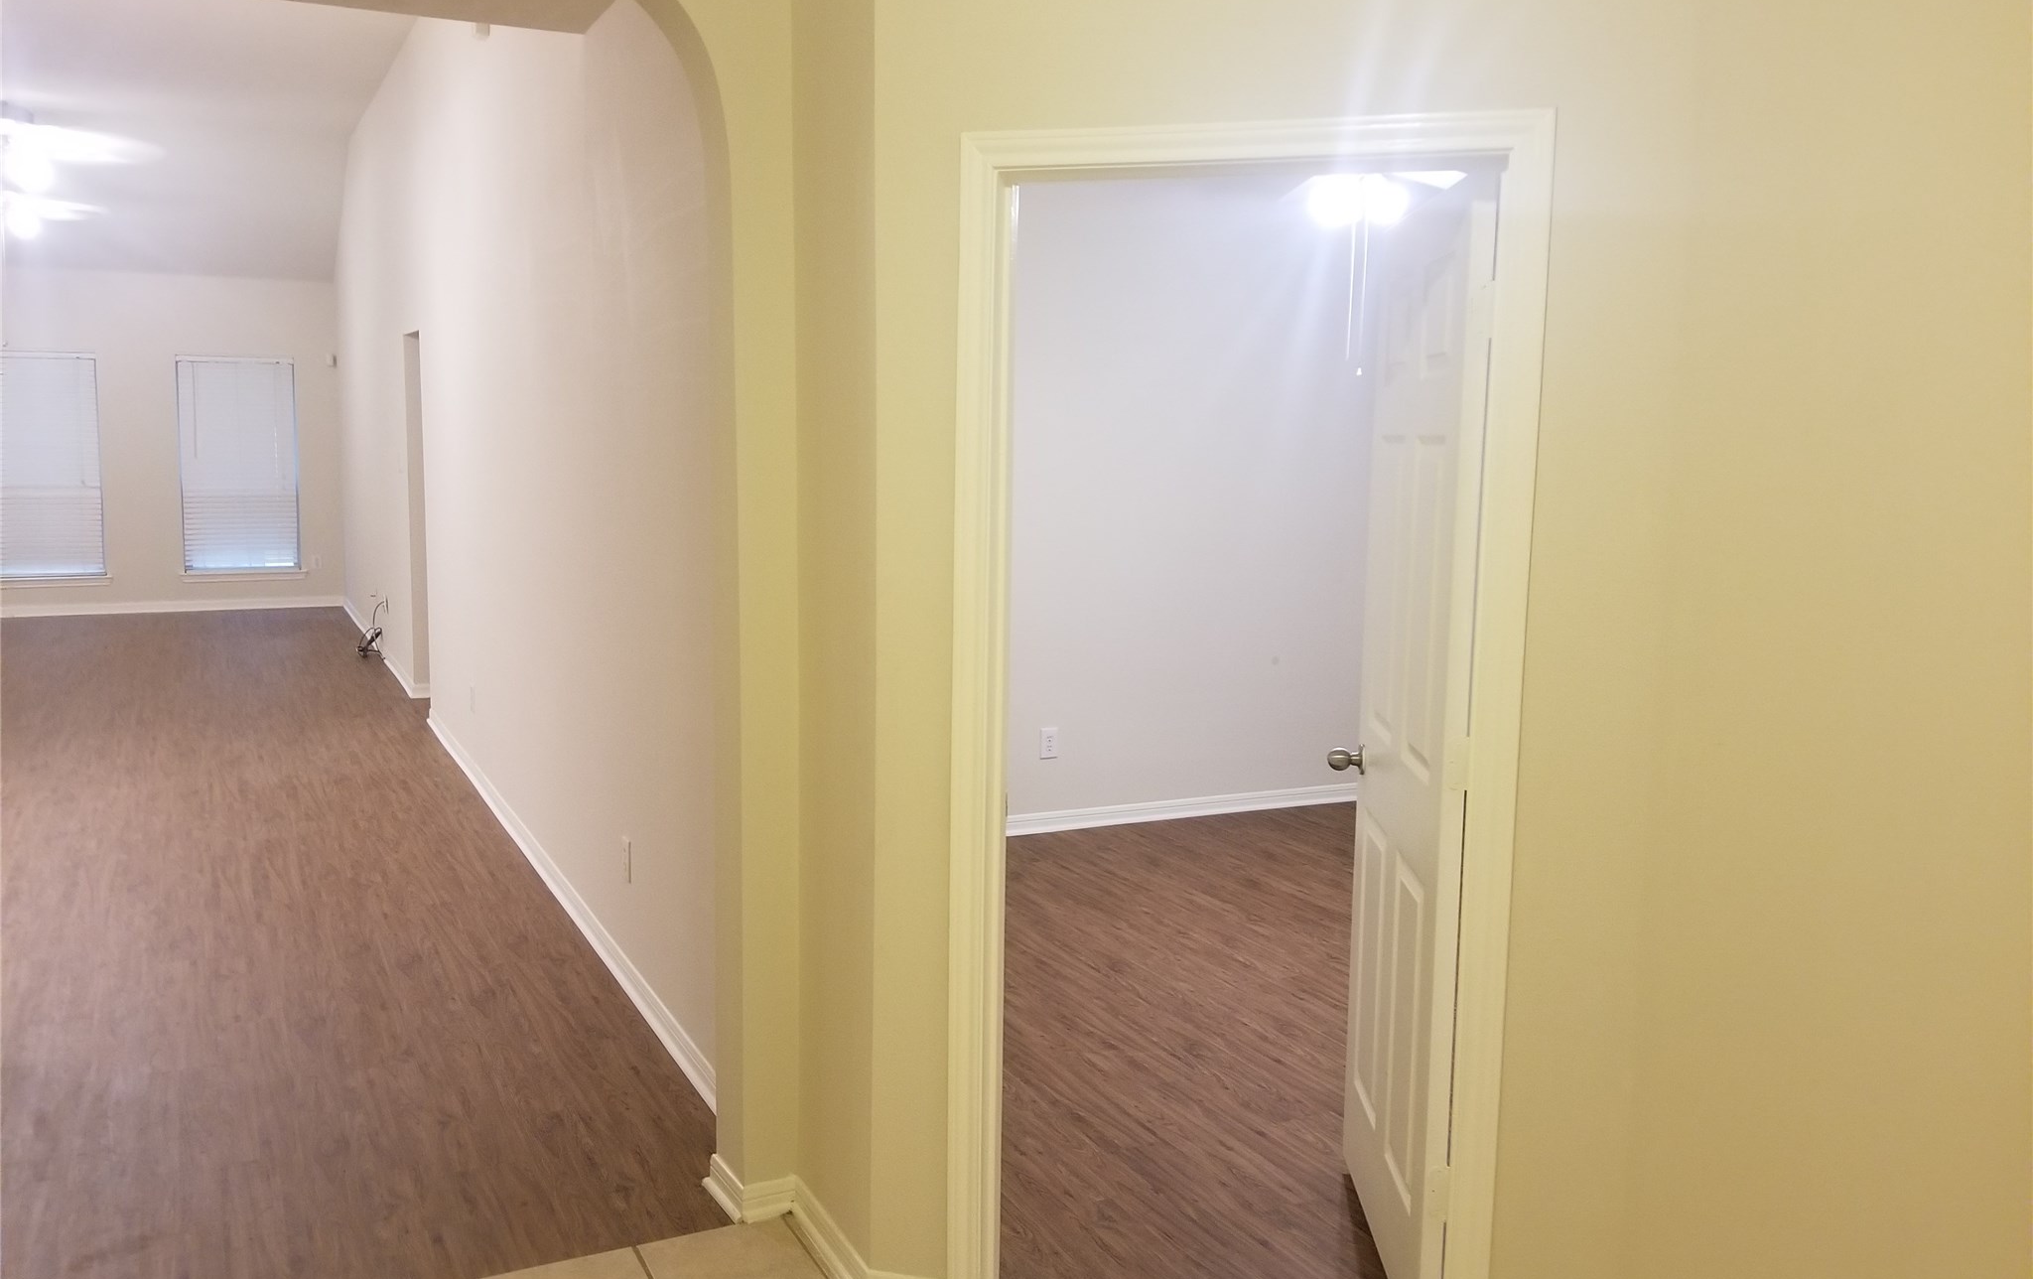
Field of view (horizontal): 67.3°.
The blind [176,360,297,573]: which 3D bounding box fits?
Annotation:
[{"bbox_3d":[-6.808,-1.524,13.377,0.902,1.865,0.060,-2,7,-26],"label":"blind"}]

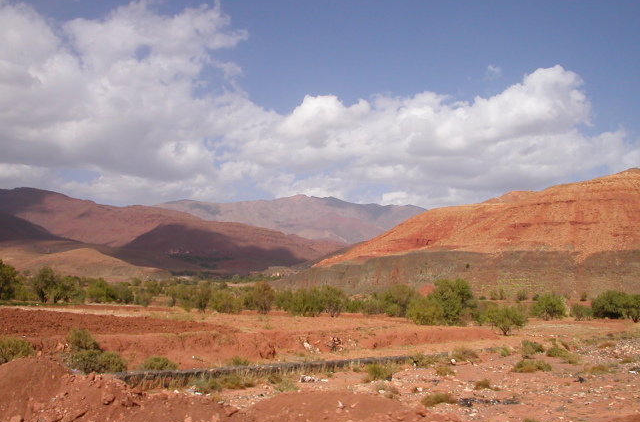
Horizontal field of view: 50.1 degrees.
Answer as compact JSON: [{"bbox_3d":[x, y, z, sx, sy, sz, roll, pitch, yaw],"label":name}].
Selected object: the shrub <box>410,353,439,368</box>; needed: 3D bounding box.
[{"bbox_3d":[4.764,6.794,31.188,1.296,0.559,1.166,0,-5,0],"label":"shrub"}]

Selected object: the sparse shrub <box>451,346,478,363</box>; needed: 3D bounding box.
[{"bbox_3d":[7.128,7.079,33.746,1.381,0.888,1.225,0,-5,0],"label":"sparse shrub"}]

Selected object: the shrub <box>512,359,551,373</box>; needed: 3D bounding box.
[{"bbox_3d":[9.116,6.674,29.487,1.664,0.500,1.498,0,-5,0],"label":"shrub"}]

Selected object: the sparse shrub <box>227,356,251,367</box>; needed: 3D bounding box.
[{"bbox_3d":[-3.633,6.735,30.495,1.087,0.555,0.978,0,-5,0],"label":"sparse shrub"}]

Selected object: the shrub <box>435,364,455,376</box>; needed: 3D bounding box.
[{"bbox_3d":[5.443,6.929,29.906,0.874,0.525,0.779,0,-5,0],"label":"shrub"}]

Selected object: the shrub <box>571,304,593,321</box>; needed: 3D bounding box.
[{"bbox_3d":[23.894,9.255,62.509,2.029,1.576,1.826,0,-5,0],"label":"shrub"}]

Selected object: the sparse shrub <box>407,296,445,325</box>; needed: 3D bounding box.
[{"bbox_3d":[8.600,8.111,55.768,3.098,2.446,2.733,0,-5,0],"label":"sparse shrub"}]

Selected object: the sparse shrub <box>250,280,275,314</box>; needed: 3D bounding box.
[{"bbox_3d":[-5.246,7.983,62.410,2.189,3.102,1.946,0,-5,0],"label":"sparse shrub"}]

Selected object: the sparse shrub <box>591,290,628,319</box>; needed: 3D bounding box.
[{"bbox_3d":[27.776,8.933,65.640,3.676,2.768,3.308,0,-5,0],"label":"sparse shrub"}]

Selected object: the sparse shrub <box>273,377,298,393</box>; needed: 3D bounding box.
[{"bbox_3d":[-1.271,6.428,25.200,0.958,0.589,0.850,0,-5,0],"label":"sparse shrub"}]

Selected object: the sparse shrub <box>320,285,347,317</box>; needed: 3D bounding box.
[{"bbox_3d":[1.211,8.121,61.389,2.333,2.872,2.071,0,-5,0],"label":"sparse shrub"}]

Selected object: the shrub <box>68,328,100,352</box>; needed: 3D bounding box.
[{"bbox_3d":[-11.878,6.582,34.503,1.614,1.412,1.428,0,-5,0],"label":"shrub"}]

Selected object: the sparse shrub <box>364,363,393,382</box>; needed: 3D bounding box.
[{"bbox_3d":[2.478,6.727,28.494,1.250,0.750,1.107,0,-5,0],"label":"sparse shrub"}]

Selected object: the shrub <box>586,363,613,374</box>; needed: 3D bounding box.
[{"bbox_3d":[12.000,6.740,29.373,1.309,0.347,1.178,0,-5,0],"label":"shrub"}]

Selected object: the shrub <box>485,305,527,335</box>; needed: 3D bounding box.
[{"bbox_3d":[12.957,7.649,47.785,2.934,2.096,2.583,0,-5,0],"label":"shrub"}]

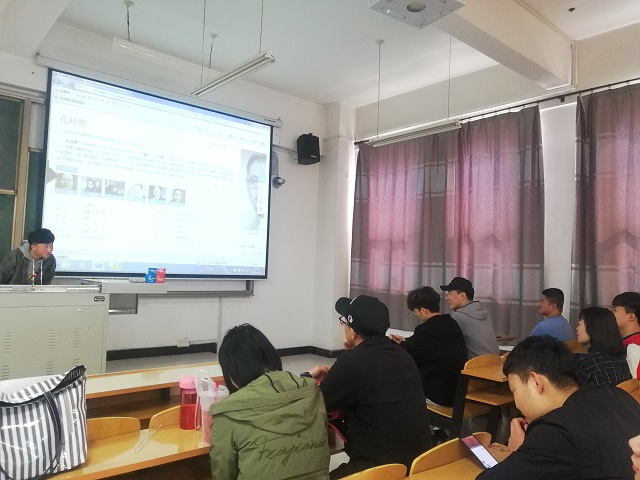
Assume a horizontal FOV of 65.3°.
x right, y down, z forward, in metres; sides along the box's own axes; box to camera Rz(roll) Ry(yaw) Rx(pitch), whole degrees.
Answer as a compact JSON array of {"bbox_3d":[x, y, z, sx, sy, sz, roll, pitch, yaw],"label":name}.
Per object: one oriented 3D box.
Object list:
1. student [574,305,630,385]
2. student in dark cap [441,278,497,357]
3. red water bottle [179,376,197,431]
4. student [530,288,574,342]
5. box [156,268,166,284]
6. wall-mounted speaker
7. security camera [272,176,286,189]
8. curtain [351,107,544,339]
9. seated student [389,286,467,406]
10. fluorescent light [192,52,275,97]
[{"bbox_3d":[1.526,0.955,2.941,0.460,1.119,0.720,4,-4,-41],"label":"student"},{"bbox_3d":[1.000,0.909,3.704,0.500,1.267,0.750,4,-4,-41],"label":"student in dark cap"},{"bbox_3d":[-0.471,0.578,1.780,0.063,0.195,0.063,4,-4,-41],"label":"red water bottle"},{"bbox_3d":[1.808,0.995,4.126,0.500,1.189,0.750,4,-4,-41],"label":"student"},{"bbox_3d":[-1.245,0.283,3.920,0.080,0.120,0.100,4,-4,-41],"label":"box"},{"bbox_3d":[-0.170,-1.337,7.374,0.280,0.410,0.260,4,6,-31],"label":"wall-mounted speaker"},{"bbox_3d":[-0.581,-0.815,7.078,0.160,0.160,0.180,4,-4,-41],"label":"security camera"},{"bbox_3d":[1.504,-0.064,6.750,0.160,2.895,3.040,4,-4,-41],"label":"curtain"},{"bbox_3d":[0.638,0.908,3.311,0.500,1.206,0.750,4,-4,-41],"label":"seated student"},{"bbox_3d":[-0.732,-1.312,3.994,0.120,0.070,1.180,4,-4,-41],"label":"fluorescent light"}]

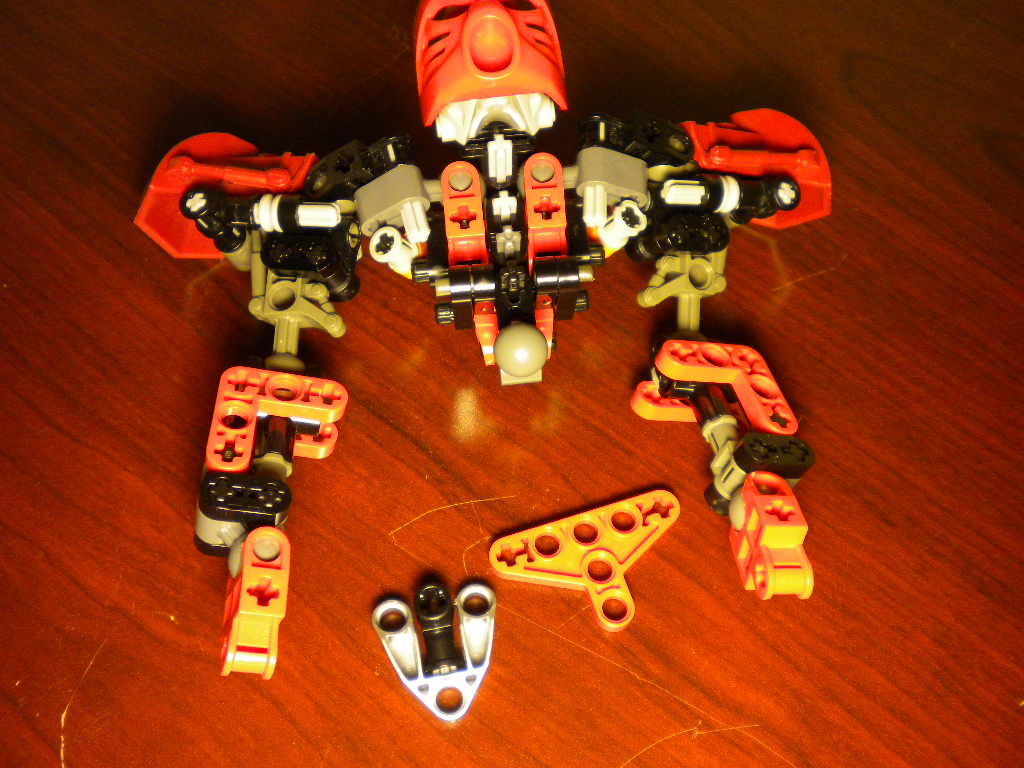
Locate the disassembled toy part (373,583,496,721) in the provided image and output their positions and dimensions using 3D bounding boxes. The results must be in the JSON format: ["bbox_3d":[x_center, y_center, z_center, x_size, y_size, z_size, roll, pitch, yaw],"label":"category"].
[{"bbox_3d":[-0.013,0.050,0.192,0.024,0.009,0.025,-10,64,-7],"label":"disassembled toy part"}]

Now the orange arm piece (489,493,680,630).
[{"bbox_3d":[0.017,0.037,0.201,0.040,0.004,0.024,-15,63,-9],"label":"orange arm piece"}]

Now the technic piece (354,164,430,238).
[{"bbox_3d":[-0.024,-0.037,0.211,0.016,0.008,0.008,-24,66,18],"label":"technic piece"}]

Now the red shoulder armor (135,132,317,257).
[{"bbox_3d":[-0.063,-0.042,0.231,0.037,0.016,0.025,3,62,0],"label":"red shoulder armor"}]

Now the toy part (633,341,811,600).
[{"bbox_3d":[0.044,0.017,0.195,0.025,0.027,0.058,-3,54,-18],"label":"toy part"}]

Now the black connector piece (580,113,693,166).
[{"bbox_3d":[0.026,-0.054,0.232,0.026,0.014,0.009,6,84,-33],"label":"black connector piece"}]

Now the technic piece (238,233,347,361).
[{"bbox_3d":[-0.043,-0.017,0.207,0.020,0.009,0.030,-5,62,-3],"label":"technic piece"}]

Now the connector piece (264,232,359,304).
[{"bbox_3d":[-0.041,-0.024,0.209,0.020,0.009,0.011,0,62,-1],"label":"connector piece"}]

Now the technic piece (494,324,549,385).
[{"bbox_3d":[0.002,-0.006,0.201,0.010,0.013,0.011,0,62,-1],"label":"technic piece"}]

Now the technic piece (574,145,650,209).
[{"bbox_3d":[0.021,-0.041,0.211,0.016,0.008,0.008,12,68,-22],"label":"technic piece"}]

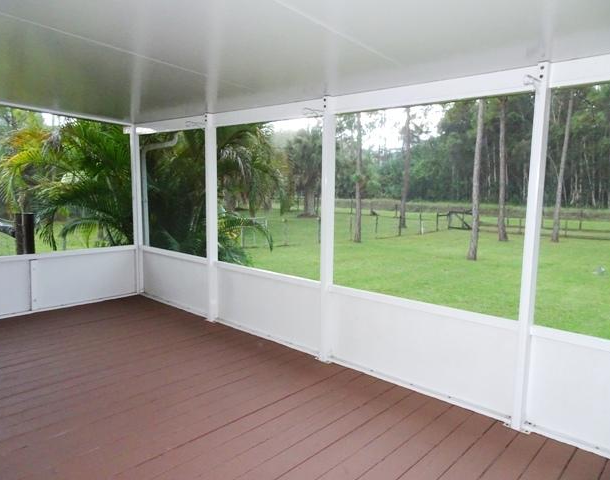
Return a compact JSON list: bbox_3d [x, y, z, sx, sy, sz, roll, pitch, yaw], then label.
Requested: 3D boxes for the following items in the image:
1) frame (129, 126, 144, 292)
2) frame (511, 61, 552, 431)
[{"bbox_3d":[-2.134,-0.367,5.634,0.065,2.119,0.090,7,9,42],"label":"frame"},{"bbox_3d":[1.290,0.078,2.522,0.053,2.080,0.100,7,9,42],"label":"frame"}]

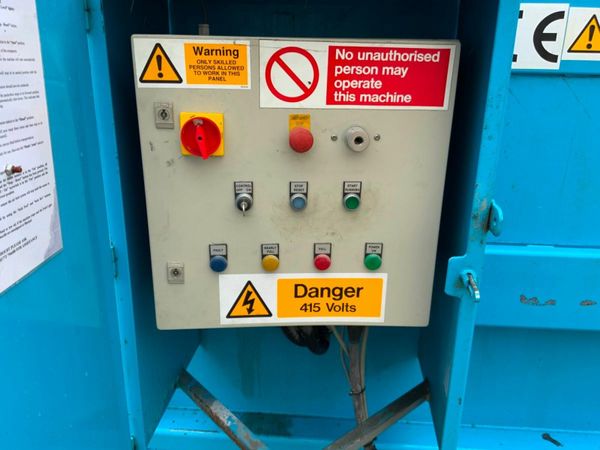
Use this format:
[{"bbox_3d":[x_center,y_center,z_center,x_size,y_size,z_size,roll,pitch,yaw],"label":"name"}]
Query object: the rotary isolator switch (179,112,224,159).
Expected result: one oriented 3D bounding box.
[{"bbox_3d":[-0.153,-0.139,0.785,0.066,0.067,0.038,0,19,-3],"label":"rotary isolator switch"}]

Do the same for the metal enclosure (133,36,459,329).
[{"bbox_3d":[-0.011,-0.082,0.947,0.500,0.502,0.215,0,19,-3],"label":"metal enclosure"}]

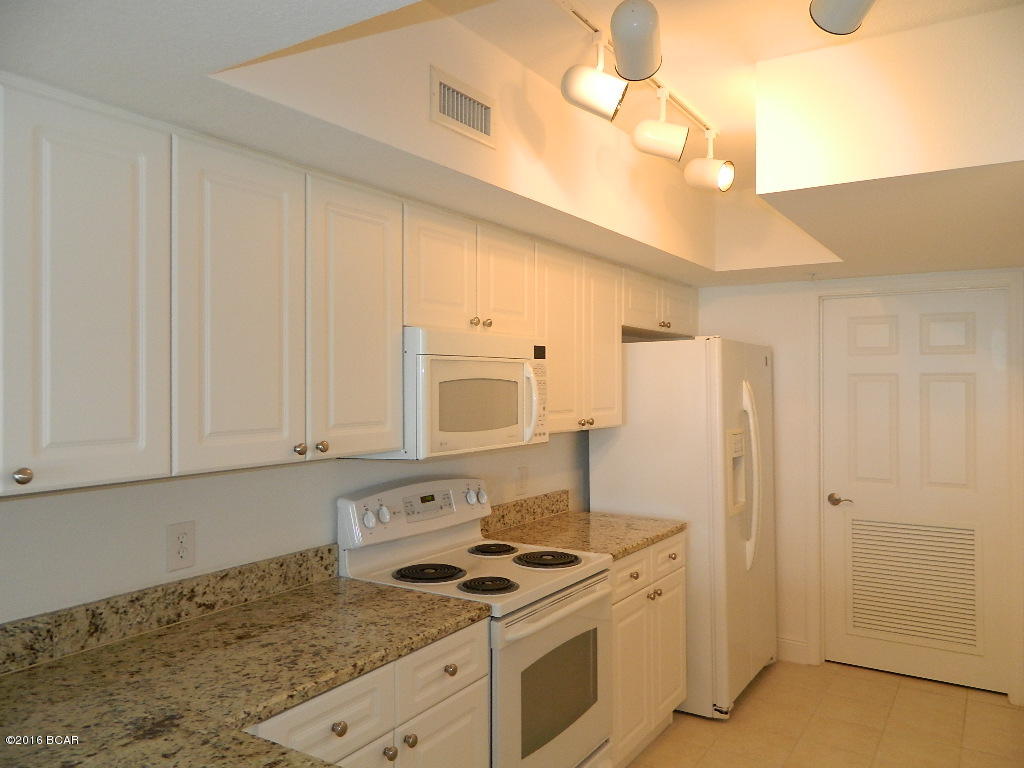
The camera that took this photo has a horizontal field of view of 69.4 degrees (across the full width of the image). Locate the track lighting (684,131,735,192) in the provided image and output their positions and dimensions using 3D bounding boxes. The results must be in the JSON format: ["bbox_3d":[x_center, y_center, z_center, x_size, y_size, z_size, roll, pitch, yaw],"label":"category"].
[{"bbox_3d":[0.748,-0.844,2.816,0.185,0.247,0.113,0,0,40],"label":"track lighting"}]

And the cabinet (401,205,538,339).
[{"bbox_3d":[-0.250,-0.363,2.660,0.320,0.377,0.758,0,0,34],"label":"cabinet"}]

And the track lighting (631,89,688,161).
[{"bbox_3d":[0.482,-0.844,2.401,0.181,0.249,0.113,0,0,8],"label":"track lighting"}]

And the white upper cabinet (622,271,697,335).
[{"bbox_3d":[0.683,-0.417,4.044,0.320,0.285,1.025,0,0,34],"label":"white upper cabinet"}]

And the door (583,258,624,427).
[{"bbox_3d":[0.409,-0.177,3.376,0.022,0.755,0.389,0,0,34],"label":"door"}]

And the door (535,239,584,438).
[{"bbox_3d":[0.197,-0.179,3.086,0.024,0.765,0.395,0,0,34],"label":"door"}]

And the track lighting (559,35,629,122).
[{"bbox_3d":[0.228,-0.847,2.041,0.187,0.242,0.113,0,0,1],"label":"track lighting"}]

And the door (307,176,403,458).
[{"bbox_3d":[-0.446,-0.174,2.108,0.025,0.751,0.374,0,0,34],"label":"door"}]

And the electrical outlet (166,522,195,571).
[{"bbox_3d":[-0.884,0.437,1.983,0.010,0.121,0.073,0,0,34],"label":"electrical outlet"}]

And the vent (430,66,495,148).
[{"bbox_3d":[-0.121,-0.751,2.024,0.018,0.141,0.295,0,0,34],"label":"vent"}]

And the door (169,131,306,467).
[{"bbox_3d":[-0.656,-0.175,1.793,0.022,0.755,0.378,0,0,34],"label":"door"}]

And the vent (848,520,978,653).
[{"bbox_3d":[2.103,1.034,3.875,0.600,0.615,0.025,0,0,34],"label":"vent"}]

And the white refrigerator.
[{"bbox_3d":[0.939,0.675,3.939,0.740,1.755,0.900,0,0,34],"label":"white refrigerator"}]

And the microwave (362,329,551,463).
[{"bbox_3d":[-0.217,0.029,2.639,0.390,0.405,0.757,0,0,34],"label":"microwave"}]

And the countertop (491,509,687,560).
[{"bbox_3d":[0.318,0.648,3.204,0.638,0.036,0.757,0,0,34],"label":"countertop"}]

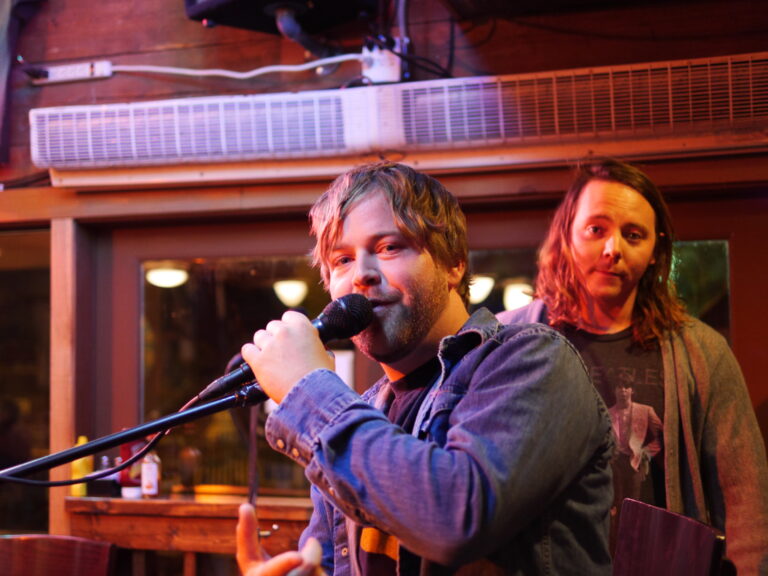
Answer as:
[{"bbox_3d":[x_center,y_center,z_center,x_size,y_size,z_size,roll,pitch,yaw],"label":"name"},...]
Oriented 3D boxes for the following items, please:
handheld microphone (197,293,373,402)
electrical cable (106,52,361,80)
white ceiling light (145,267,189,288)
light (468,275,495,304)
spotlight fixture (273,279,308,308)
[{"bbox_3d":[-0.113,0.073,1.280,0.232,0.050,0.050,-27,0,-8],"label":"handheld microphone"},{"bbox_3d":[-0.462,-0.676,3.390,0.818,0.084,0.030,-2,-5,13],"label":"electrical cable"},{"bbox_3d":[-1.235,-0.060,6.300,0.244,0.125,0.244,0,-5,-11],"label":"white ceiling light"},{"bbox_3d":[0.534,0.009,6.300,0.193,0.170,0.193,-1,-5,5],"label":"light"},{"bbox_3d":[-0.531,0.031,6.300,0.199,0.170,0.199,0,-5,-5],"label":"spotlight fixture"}]

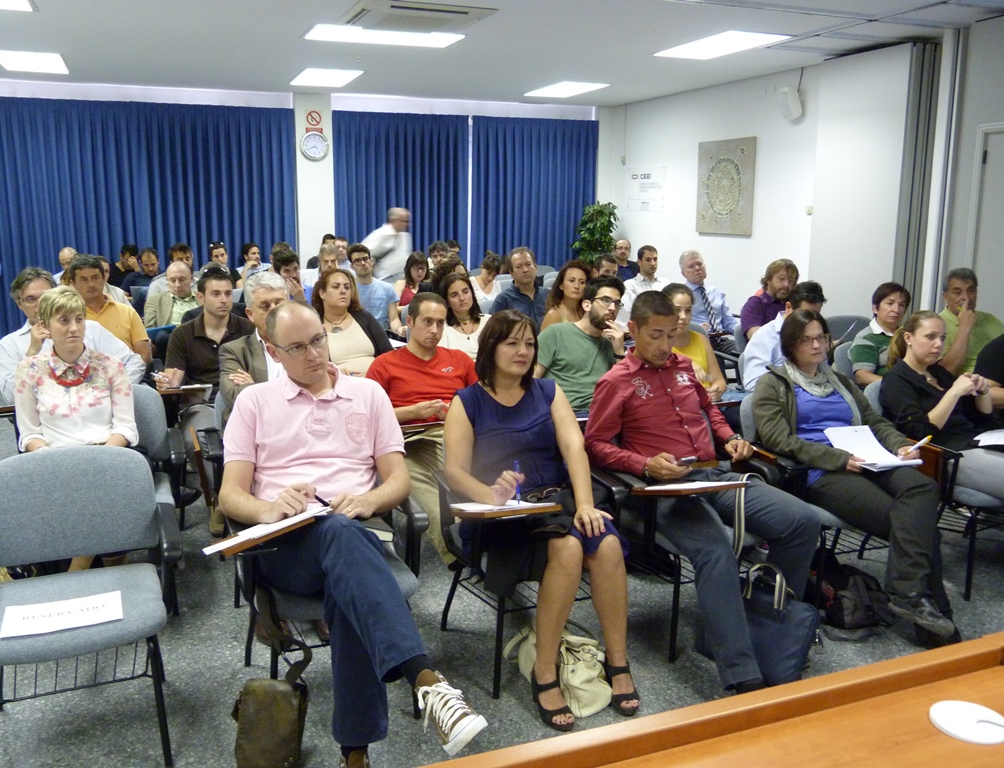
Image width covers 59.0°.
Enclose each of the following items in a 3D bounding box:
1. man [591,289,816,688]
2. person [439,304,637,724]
[{"bbox_3d":[0.690,0.326,3.156,0.620,1.250,0.920,-6,12,-26],"label":"man"},{"bbox_3d":[0.075,0.377,2.935,0.520,1.215,0.770,-6,12,-29],"label":"person"}]

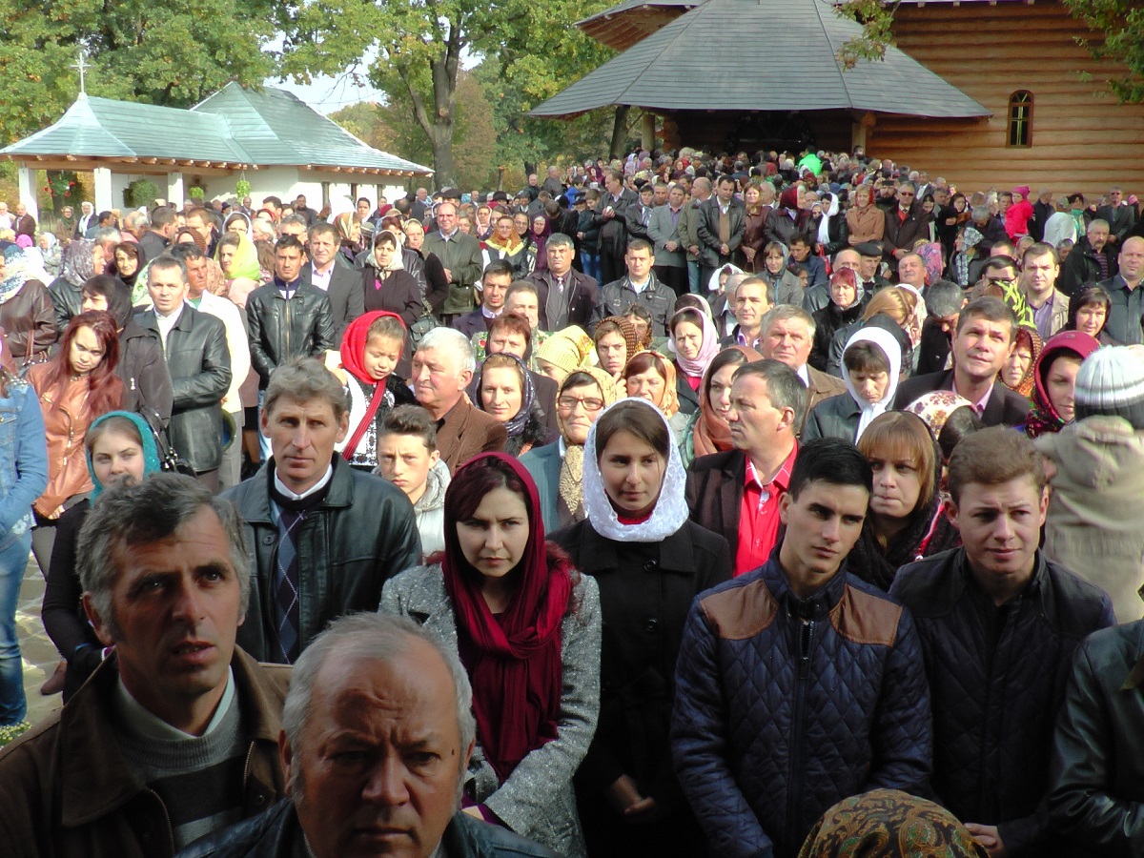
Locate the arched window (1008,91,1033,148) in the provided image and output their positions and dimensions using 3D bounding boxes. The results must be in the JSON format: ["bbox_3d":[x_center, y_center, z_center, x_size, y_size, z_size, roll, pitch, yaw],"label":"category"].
[{"bbox_3d":[10.088,-6.979,27.500,0.580,1.270,0.150,1,9,3],"label":"arched window"}]

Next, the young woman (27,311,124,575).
[{"bbox_3d":[-2.062,0.326,5.209,0.450,1.650,0.310,-2,9,-17],"label":"young woman"}]

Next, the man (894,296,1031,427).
[{"bbox_3d":[1.253,0.448,4.037,0.510,1.760,0.330,1,9,7],"label":"man"}]

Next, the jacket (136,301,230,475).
[{"bbox_3d":[-1.788,-0.186,5.600,0.500,0.760,0.320,2,12,8],"label":"jacket"}]

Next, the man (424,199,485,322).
[{"bbox_3d":[-0.946,-0.932,9.836,0.540,1.750,0.340,0,9,-3],"label":"man"}]

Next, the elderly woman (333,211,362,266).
[{"bbox_3d":[-1.944,-1.070,10.566,0.310,1.600,0.450,7,14,29],"label":"elderly woman"}]

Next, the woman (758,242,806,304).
[{"bbox_3d":[1.604,-0.655,9.568,0.460,1.620,0.310,4,13,18],"label":"woman"}]

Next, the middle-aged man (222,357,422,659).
[{"bbox_3d":[-0.590,0.703,2.943,0.490,1.760,0.330,4,13,18],"label":"middle-aged man"}]

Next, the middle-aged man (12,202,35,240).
[{"bbox_3d":[-9.019,-2.856,20.177,0.490,1.700,0.310,1,12,3],"label":"middle-aged man"}]

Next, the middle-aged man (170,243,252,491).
[{"bbox_3d":[-1.903,-0.094,6.381,0.510,1.740,0.330,-4,13,-20],"label":"middle-aged man"}]

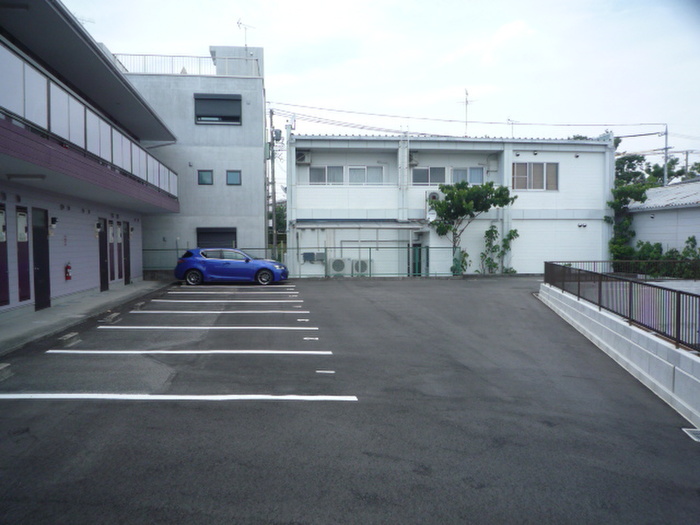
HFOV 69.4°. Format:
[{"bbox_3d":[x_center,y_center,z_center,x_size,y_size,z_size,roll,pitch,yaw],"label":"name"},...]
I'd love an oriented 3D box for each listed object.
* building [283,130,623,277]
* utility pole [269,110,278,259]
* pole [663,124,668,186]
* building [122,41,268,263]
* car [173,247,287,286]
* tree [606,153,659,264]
[{"bbox_3d":[4.457,-2.833,27.932,15.800,6.500,8.500,-1,2,-7],"label":"building"},{"bbox_3d":[-5.738,-5.833,38.757,0.400,11.700,0.400,-1,2,-7],"label":"utility pole"},{"bbox_3d":[22.409,-4.851,35.799,0.280,9.700,0.280,-1,2,-7],"label":"pole"},{"bbox_3d":[-7.658,-4.529,26.250,6.600,10.350,8.000,-1,2,-8],"label":"building"},{"bbox_3d":[-4.594,0.088,19.770,4.330,1.430,1.770,-1,2,-8],"label":"car"},{"bbox_3d":[13.894,-2.395,24.680,2.600,5.800,2.600,-1,2,-7],"label":"tree"}]

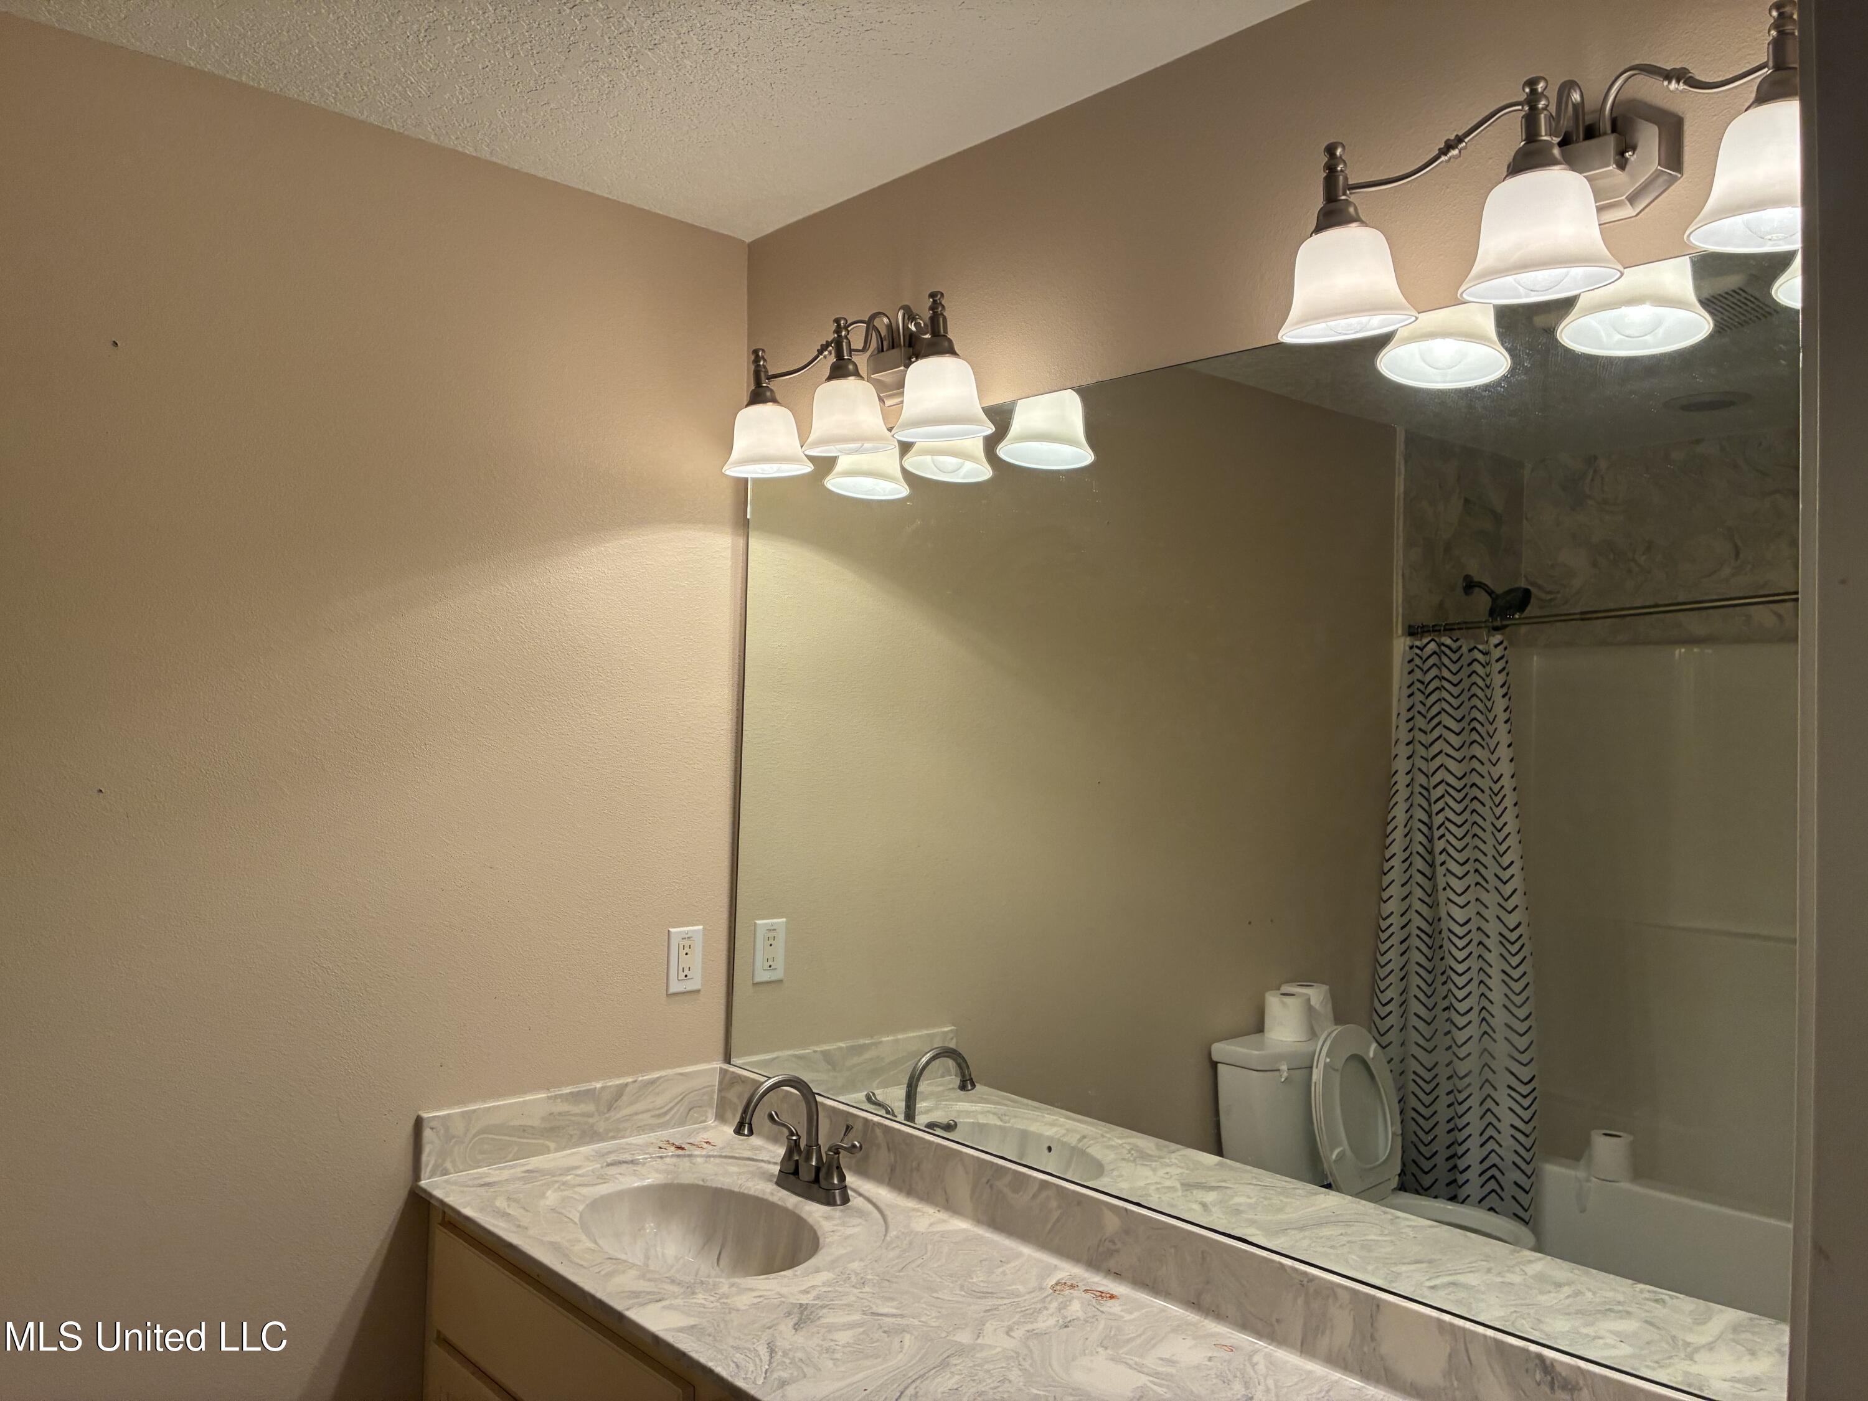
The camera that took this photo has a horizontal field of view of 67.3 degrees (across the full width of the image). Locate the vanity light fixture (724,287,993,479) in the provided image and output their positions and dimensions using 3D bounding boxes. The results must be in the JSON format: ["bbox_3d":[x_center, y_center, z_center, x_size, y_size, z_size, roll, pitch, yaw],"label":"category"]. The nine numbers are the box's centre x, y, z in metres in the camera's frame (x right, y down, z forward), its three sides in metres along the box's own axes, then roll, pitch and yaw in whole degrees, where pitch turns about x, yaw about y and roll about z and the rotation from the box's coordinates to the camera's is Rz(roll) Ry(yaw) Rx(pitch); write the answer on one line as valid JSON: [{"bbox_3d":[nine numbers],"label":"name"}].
[{"bbox_3d":[-0.113,-0.490,2.171,0.182,0.240,0.576,3,-2,-42],"label":"vanity light fixture"}]

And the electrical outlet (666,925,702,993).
[{"bbox_3d":[-0.440,0.460,2.477,0.071,0.115,0.008,3,-2,-42],"label":"electrical outlet"}]

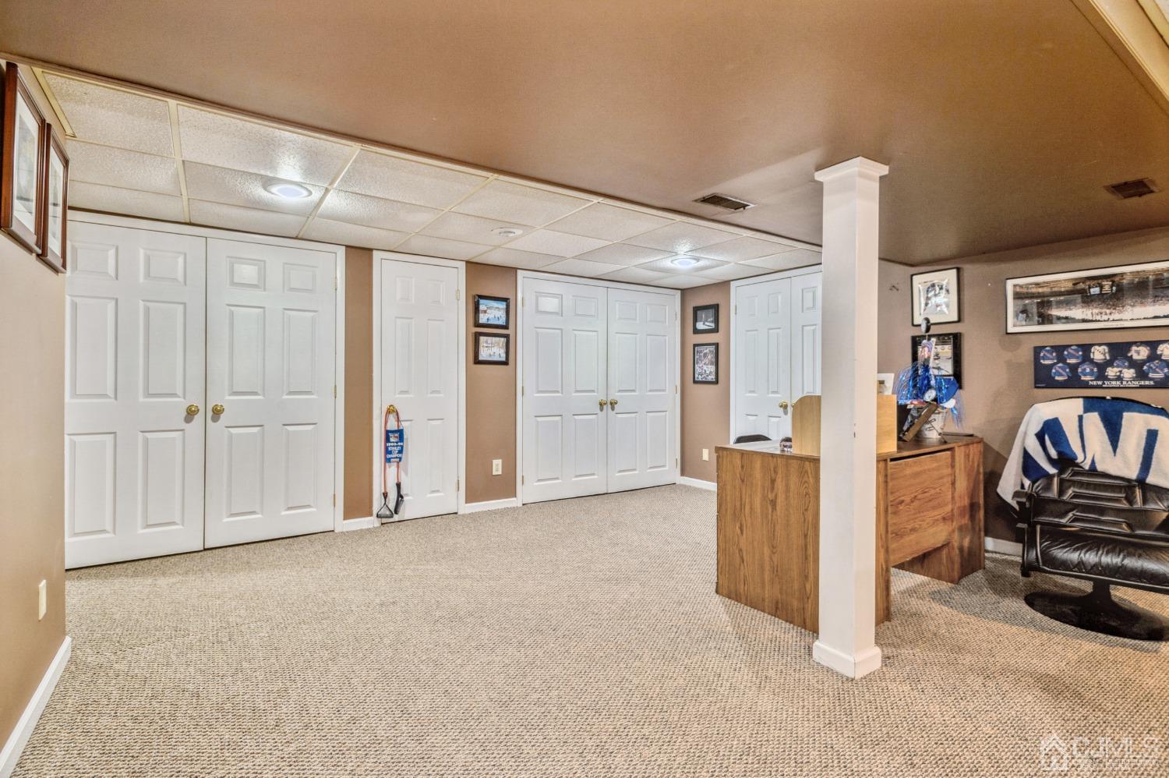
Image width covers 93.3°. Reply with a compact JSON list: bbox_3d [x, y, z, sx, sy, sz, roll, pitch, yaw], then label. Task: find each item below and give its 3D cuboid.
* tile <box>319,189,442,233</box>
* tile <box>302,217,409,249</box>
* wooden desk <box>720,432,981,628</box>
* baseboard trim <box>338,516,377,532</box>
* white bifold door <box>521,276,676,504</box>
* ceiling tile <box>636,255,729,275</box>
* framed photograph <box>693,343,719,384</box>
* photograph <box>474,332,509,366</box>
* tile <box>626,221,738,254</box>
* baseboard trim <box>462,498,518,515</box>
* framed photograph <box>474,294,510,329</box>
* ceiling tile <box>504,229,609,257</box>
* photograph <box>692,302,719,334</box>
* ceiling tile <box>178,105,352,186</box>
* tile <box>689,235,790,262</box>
[{"bbox_3d":[-1.220,-1.045,3.264,0.600,0.020,0.600,0,1,-35],"label":"tile"},{"bbox_3d":[-1.538,-1.041,3.713,0.607,0.018,0.511,0,1,-34],"label":"tile"},{"bbox_3d":[1.445,0.644,2.909,1.494,0.735,0.662,0,1,-37],"label":"wooden desk"},{"bbox_3d":[-1.656,0.995,4.049,0.229,0.080,0.014,0,1,-34],"label":"baseboard trim"},{"bbox_3d":[0.214,0.012,5.237,1.799,1.949,0.046,0,1,-34],"label":"white bifold door"},{"bbox_3d":[0.806,-1.048,4.635,0.605,0.020,0.605,0,1,-35],"label":"ceiling tile"},{"bbox_3d":[1.222,-0.255,5.600,0.025,0.412,0.338,0,1,-35],"label":"framed photograph"},{"bbox_3d":[-0.768,-0.334,4.635,0.311,0.258,0.020,0,1,-34],"label":"photograph"},{"bbox_3d":[0.662,-1.041,3.783,0.607,0.018,0.603,0,1,-34],"label":"tile"},{"bbox_3d":[-0.774,0.977,4.633,0.476,0.080,0.015,0,1,-35],"label":"baseboard trim"},{"bbox_3d":[-0.752,-0.635,4.556,0.315,0.262,0.025,0,1,-34],"label":"framed photograph"},{"bbox_3d":[-0.205,-1.042,3.939,0.605,0.020,0.605,0,1,-35],"label":"ceiling tile"},{"bbox_3d":[1.226,-0.706,5.603,0.020,0.284,0.336,0,1,-36],"label":"photograph"},{"bbox_3d":[-1.385,-1.036,2.411,0.600,0.020,0.590,0,1,-35],"label":"ceiling tile"},{"bbox_3d":[1.153,-1.042,4.131,0.605,0.020,0.605,0,1,-35],"label":"tile"}]

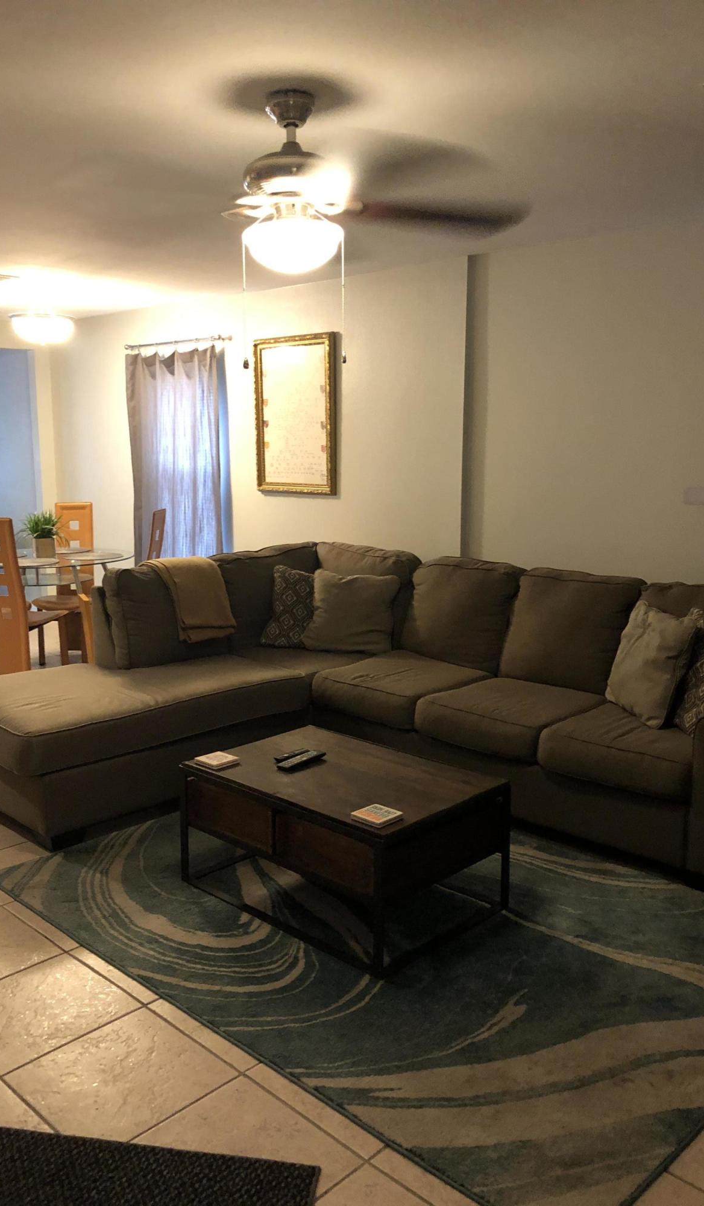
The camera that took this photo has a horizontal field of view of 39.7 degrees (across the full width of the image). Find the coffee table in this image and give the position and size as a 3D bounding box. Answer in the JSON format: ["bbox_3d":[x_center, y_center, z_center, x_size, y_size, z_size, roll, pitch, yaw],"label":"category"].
[{"bbox_3d":[-0.040,0.771,3.262,0.926,0.430,0.615,9,13,43],"label":"coffee table"}]

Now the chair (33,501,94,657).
[{"bbox_3d":[-2.012,-0.144,6.821,0.450,1.065,0.540,0,10,0],"label":"chair"}]

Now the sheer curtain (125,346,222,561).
[{"bbox_3d":[-1.243,-0.709,6.832,1.050,2.070,0.100,9,13,43],"label":"sheer curtain"}]

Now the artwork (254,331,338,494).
[{"bbox_3d":[-0.348,-1.138,5.947,0.665,0.940,0.050,9,13,43],"label":"artwork"}]

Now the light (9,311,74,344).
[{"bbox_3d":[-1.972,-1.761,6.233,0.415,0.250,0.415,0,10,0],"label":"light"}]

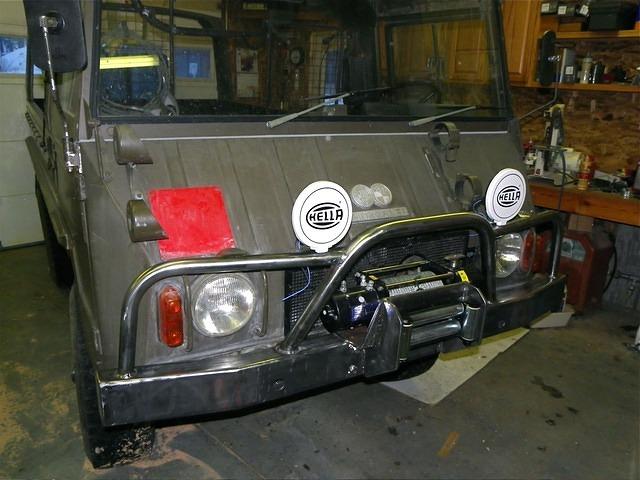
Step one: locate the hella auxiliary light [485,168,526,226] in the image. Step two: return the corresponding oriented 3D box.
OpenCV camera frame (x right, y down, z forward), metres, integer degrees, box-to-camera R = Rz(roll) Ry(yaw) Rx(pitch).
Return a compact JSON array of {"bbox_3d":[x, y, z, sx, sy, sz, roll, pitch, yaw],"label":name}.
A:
[{"bbox_3d":[0.562,-0.130,1.726,0.171,0.194,0.074,-7,15,-31],"label":"hella auxiliary light"}]

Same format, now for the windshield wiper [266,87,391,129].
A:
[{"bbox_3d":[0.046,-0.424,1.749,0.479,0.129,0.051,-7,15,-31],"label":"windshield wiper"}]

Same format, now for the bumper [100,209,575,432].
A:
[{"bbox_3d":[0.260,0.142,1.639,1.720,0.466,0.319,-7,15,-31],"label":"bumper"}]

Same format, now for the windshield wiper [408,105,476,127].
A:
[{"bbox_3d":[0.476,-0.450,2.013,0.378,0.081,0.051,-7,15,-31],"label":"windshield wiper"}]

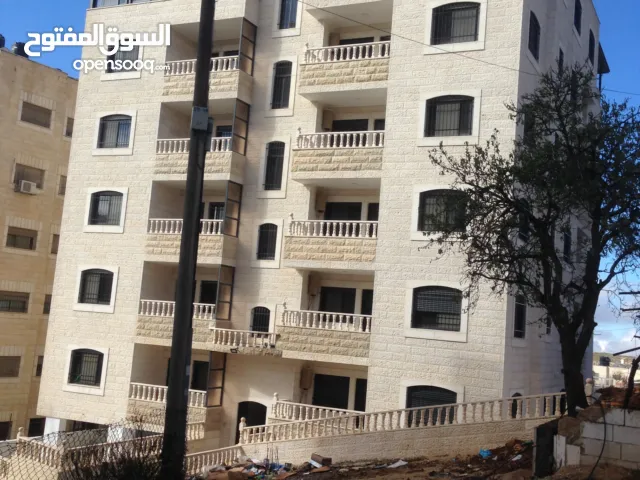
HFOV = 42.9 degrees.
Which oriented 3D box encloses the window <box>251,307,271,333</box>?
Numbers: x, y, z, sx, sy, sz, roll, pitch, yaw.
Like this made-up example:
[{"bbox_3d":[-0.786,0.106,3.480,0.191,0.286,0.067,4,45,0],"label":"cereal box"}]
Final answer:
[{"bbox_3d":[-2.077,2.955,29.098,0.720,1.103,0.200,1,-8,26],"label":"window"}]

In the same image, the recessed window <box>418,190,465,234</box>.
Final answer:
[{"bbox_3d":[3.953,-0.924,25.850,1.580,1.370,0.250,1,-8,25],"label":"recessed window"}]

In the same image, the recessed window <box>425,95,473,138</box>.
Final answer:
[{"bbox_3d":[4.169,-3.946,26.020,1.573,1.362,0.200,1,-8,26],"label":"recessed window"}]

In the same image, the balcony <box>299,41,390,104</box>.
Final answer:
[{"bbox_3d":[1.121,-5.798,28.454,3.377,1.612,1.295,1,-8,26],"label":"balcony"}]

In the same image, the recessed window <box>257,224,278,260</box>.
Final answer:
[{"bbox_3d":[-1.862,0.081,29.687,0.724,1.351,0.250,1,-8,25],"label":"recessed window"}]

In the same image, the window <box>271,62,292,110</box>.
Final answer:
[{"bbox_3d":[-1.344,-5.746,30.203,0.710,1.861,0.200,1,-8,26],"label":"window"}]

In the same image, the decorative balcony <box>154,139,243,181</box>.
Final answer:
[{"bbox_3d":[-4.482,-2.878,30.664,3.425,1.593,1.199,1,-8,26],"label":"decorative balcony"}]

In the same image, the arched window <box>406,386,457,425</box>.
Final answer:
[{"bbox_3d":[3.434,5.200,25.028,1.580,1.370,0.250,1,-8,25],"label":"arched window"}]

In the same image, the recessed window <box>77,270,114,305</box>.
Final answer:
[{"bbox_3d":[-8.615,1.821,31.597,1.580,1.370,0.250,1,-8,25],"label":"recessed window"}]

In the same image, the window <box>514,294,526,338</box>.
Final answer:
[{"bbox_3d":[6.339,2.440,26.034,0.200,1.380,1.520,1,-8,27],"label":"window"}]

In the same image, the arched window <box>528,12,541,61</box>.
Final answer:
[{"bbox_3d":[7.092,-6.732,27.117,0.190,1.381,1.593,1,-8,26],"label":"arched window"}]

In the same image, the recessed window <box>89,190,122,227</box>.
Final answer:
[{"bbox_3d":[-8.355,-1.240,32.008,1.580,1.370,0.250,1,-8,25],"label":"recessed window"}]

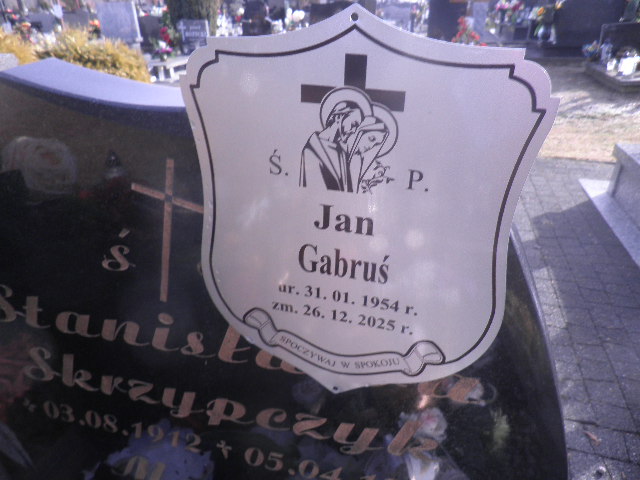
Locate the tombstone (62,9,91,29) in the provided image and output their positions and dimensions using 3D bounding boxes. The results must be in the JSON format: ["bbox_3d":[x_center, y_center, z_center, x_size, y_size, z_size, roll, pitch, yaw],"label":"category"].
[{"bbox_3d":[-5.876,-5.219,10.853,0.680,0.683,0.100,7,28,14],"label":"tombstone"}]

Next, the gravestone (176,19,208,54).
[{"bbox_3d":[-2.789,-4.495,9.872,0.668,0.757,0.100,7,28,14],"label":"gravestone"}]

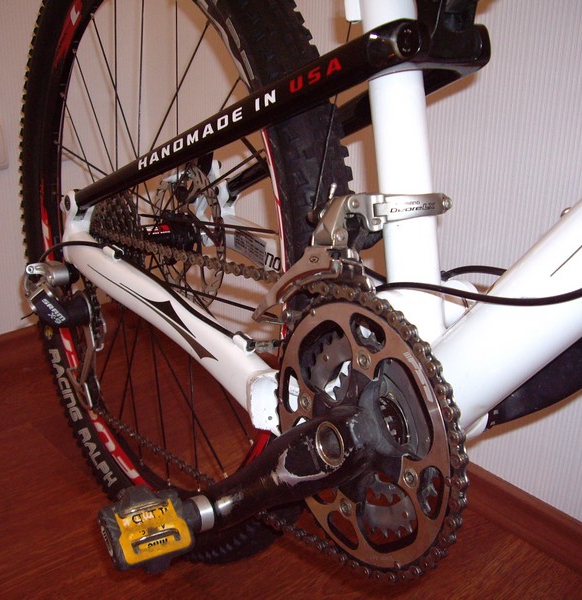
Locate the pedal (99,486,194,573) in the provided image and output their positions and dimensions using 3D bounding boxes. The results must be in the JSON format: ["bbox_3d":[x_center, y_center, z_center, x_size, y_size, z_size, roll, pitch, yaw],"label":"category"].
[{"bbox_3d":[-0.103,0.170,0.650,0.064,0.030,0.060,-9,62,-34],"label":"pedal"}]

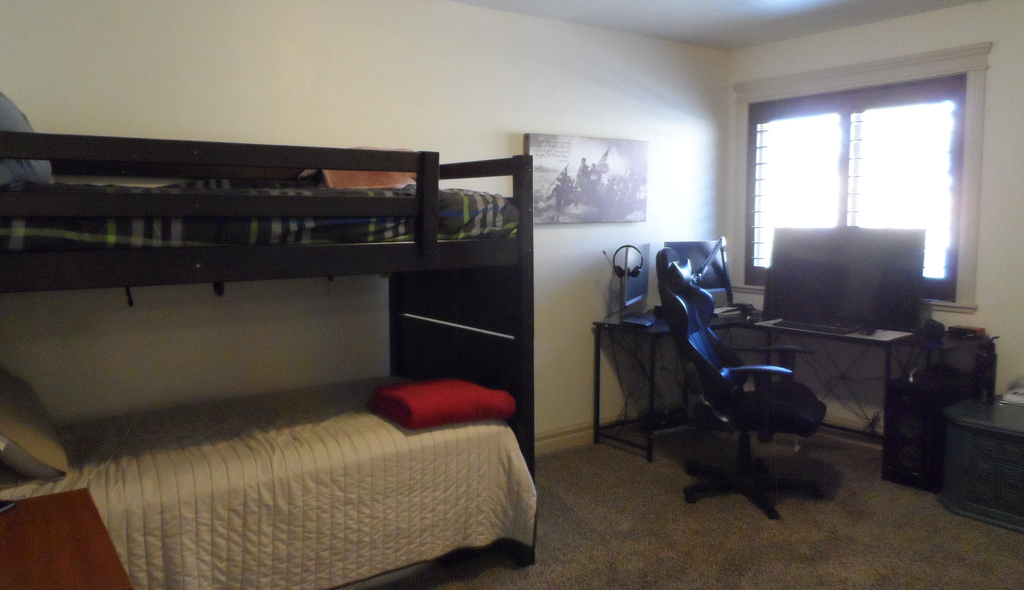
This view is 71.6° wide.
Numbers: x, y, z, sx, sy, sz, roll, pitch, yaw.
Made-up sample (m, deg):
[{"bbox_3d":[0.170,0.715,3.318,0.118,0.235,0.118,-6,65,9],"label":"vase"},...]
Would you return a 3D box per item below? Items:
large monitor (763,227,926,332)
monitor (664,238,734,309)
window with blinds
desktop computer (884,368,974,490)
[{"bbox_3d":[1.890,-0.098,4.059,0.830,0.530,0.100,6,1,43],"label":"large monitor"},{"bbox_3d":[1.165,-0.092,4.479,0.500,0.430,0.150,-3,7,-22],"label":"monitor"},{"bbox_3d":[1.979,-0.610,4.268,0.100,1.209,1.332,-5,8,-35],"label":"window with blinds"},{"bbox_3d":[2.202,0.705,3.741,0.450,0.505,0.255,-7,9,-41],"label":"desktop computer"}]

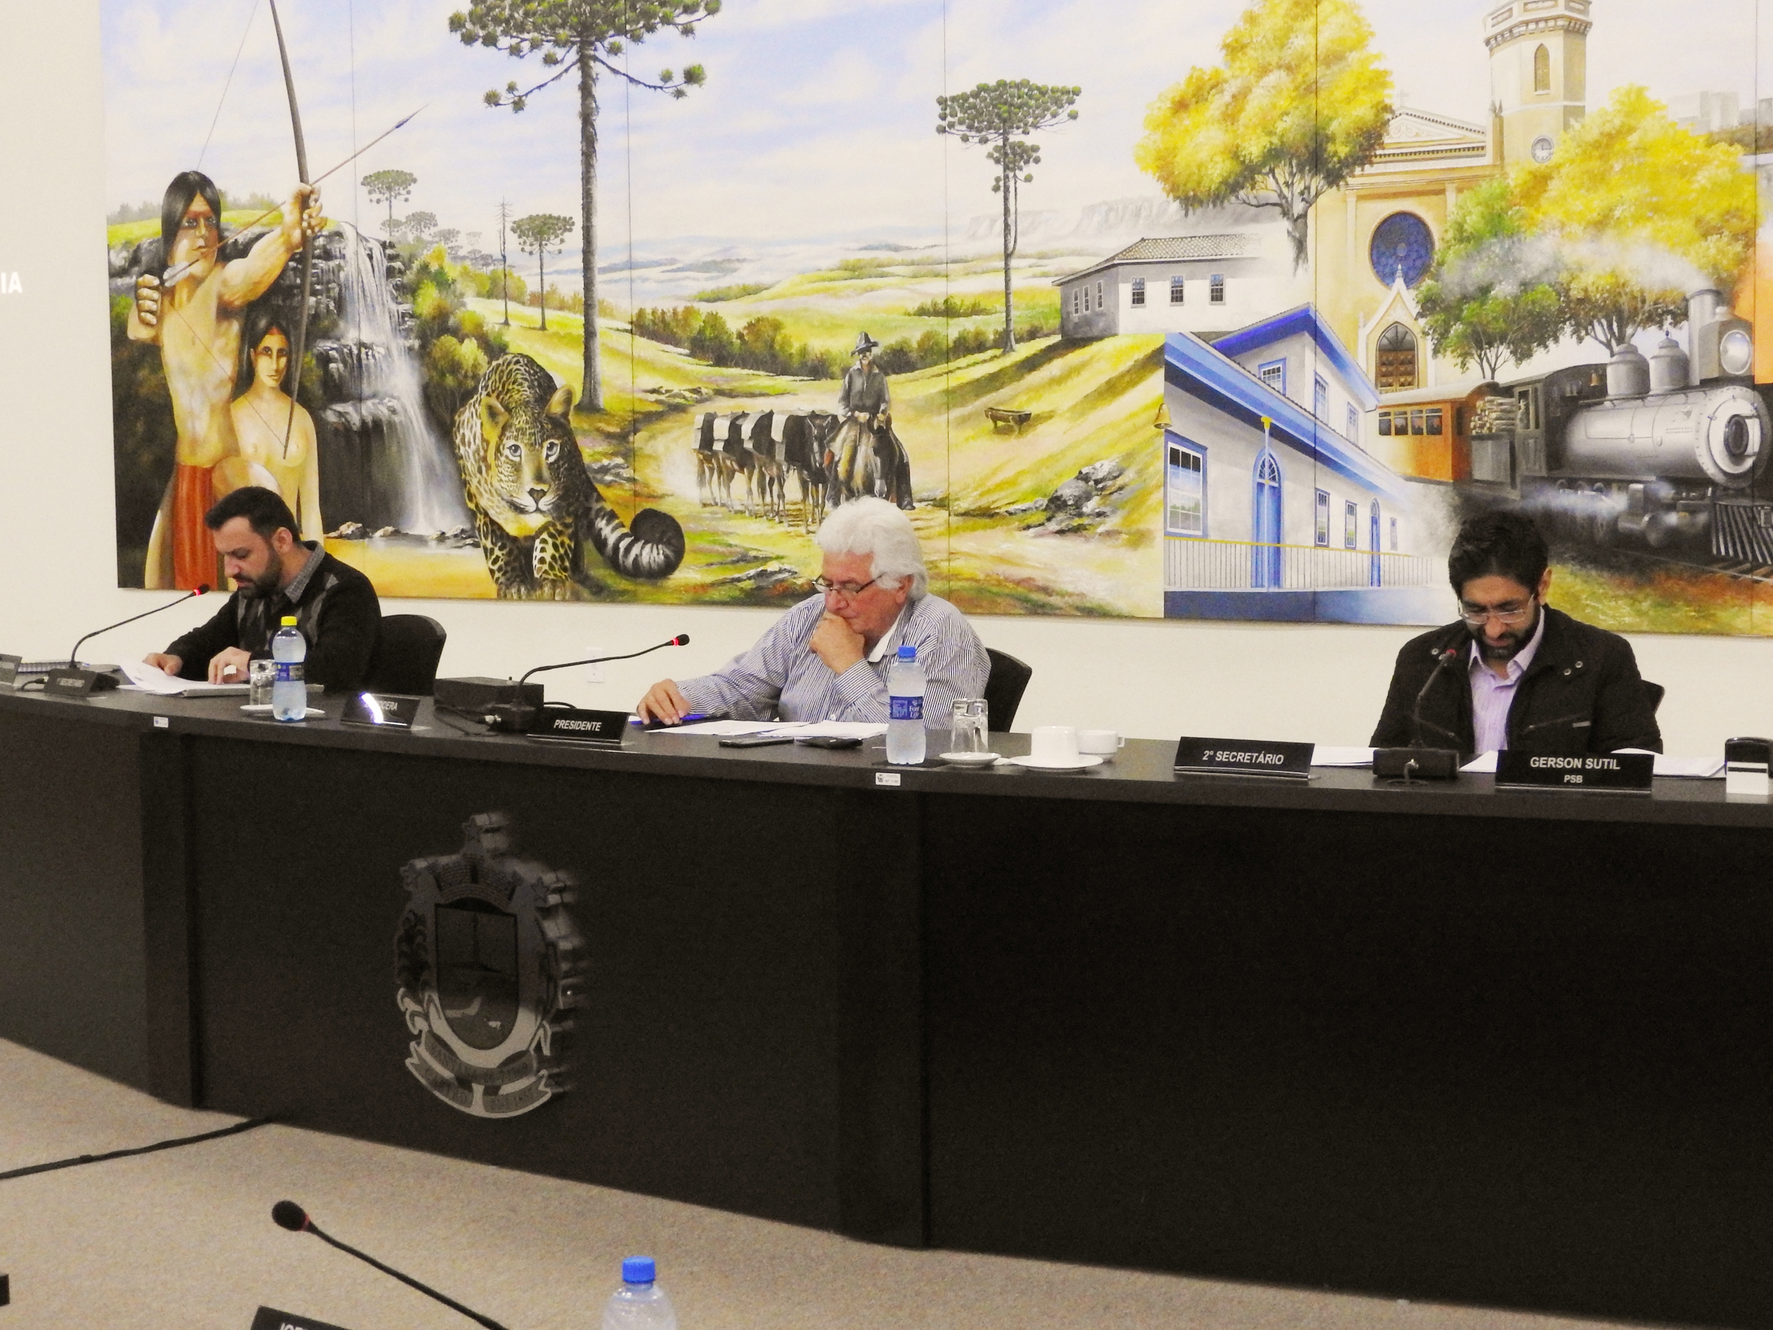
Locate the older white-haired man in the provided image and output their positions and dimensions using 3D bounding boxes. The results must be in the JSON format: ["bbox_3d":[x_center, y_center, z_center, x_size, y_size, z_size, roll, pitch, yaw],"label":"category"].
[{"bbox_3d":[-0.062,0.270,6.132,0.600,1.200,0.650,3,5,37],"label":"older white-haired man"}]

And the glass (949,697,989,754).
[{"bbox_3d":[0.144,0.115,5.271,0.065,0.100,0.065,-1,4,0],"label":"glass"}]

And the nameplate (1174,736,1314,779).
[{"bbox_3d":[0.601,0.152,5.122,0.247,0.057,0.050,2,5,32],"label":"nameplate"}]

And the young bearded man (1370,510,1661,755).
[{"bbox_3d":[1.123,0.323,5.500,0.580,1.210,0.780,1,5,23],"label":"young bearded man"}]

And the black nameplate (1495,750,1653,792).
[{"bbox_3d":[1.079,0.168,4.803,0.240,0.060,0.048,1,5,24],"label":"black nameplate"}]

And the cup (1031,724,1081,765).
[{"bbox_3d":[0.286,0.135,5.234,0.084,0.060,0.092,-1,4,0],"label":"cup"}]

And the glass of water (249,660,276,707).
[{"bbox_3d":[-1.282,0.047,6.363,0.066,0.100,0.066,-1,4,0],"label":"glass of water"}]

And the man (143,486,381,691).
[{"bbox_3d":[-1.418,0.207,7.185,0.600,1.240,0.780,3,6,42],"label":"man"}]

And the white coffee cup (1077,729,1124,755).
[{"bbox_3d":[0.374,0.141,5.333,0.083,0.050,0.068,-1,4,0],"label":"white coffee cup"}]

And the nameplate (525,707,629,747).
[{"bbox_3d":[-0.575,0.113,5.791,0.245,0.058,0.050,3,5,38],"label":"nameplate"}]

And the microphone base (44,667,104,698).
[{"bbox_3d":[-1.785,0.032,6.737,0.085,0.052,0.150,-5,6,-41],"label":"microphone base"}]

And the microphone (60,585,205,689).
[{"bbox_3d":[-1.735,-0.054,7.059,0.370,0.224,0.120,-2,4,-14],"label":"microphone"}]

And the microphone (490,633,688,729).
[{"bbox_3d":[-0.599,0.035,6.115,0.415,0.166,0.130,-2,5,-18],"label":"microphone"}]

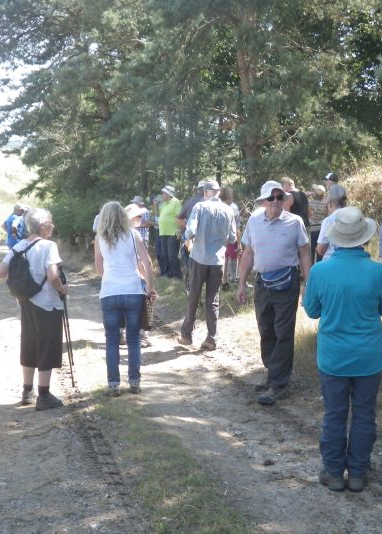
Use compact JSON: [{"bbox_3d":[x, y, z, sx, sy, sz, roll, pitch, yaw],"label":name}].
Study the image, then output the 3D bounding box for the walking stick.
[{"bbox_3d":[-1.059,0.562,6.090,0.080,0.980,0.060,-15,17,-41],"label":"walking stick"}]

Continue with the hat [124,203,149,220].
[{"bbox_3d":[-0.636,-0.653,8.300,0.330,0.150,0.360,0,8,0],"label":"hat"}]

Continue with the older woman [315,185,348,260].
[{"bbox_3d":[1.434,0.004,6.980,0.500,1.630,0.380,-6,10,-34],"label":"older woman"}]

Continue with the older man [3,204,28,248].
[{"bbox_3d":[-3.852,-0.491,15.266,0.420,1.720,0.520,7,11,40],"label":"older man"}]

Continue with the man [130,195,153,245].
[{"bbox_3d":[-1.030,-0.612,14.551,0.500,1.720,0.500,1,8,6],"label":"man"}]

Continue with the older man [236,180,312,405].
[{"bbox_3d":[0.697,0.201,5.692,0.580,1.770,0.450,2,8,11],"label":"older man"}]

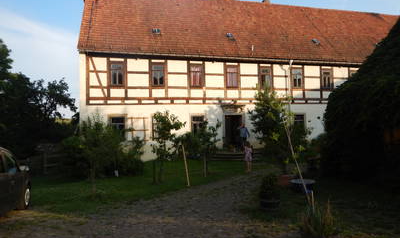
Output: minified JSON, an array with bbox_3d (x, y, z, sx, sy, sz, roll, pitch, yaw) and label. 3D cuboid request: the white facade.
[{"bbox_3d":[2.594,-0.673,17.458,18.729,5.986,0.500,-1,-2,-15],"label":"white facade"}]

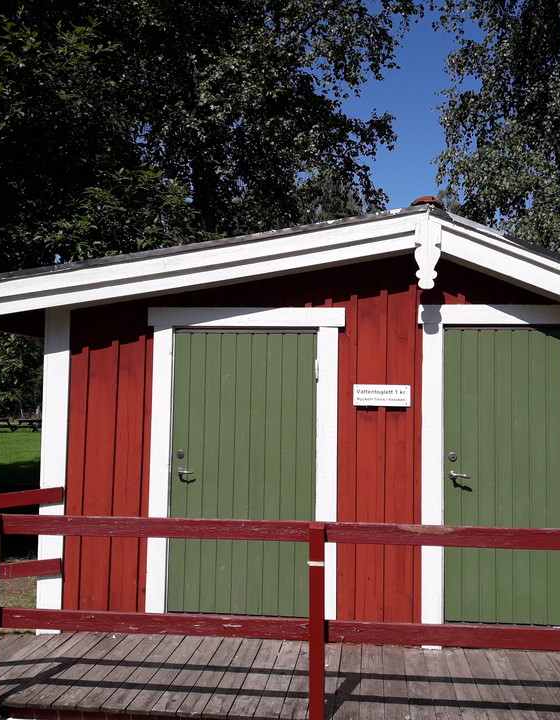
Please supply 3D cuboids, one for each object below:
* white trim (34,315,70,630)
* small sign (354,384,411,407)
[{"bbox_3d":[-1.611,0.783,5.545,0.182,2.308,0.035,1,-3,5],"label":"white trim"},{"bbox_3d":[0.709,0.248,5.382,0.391,0.146,0.012,1,-3,5],"label":"small sign"}]

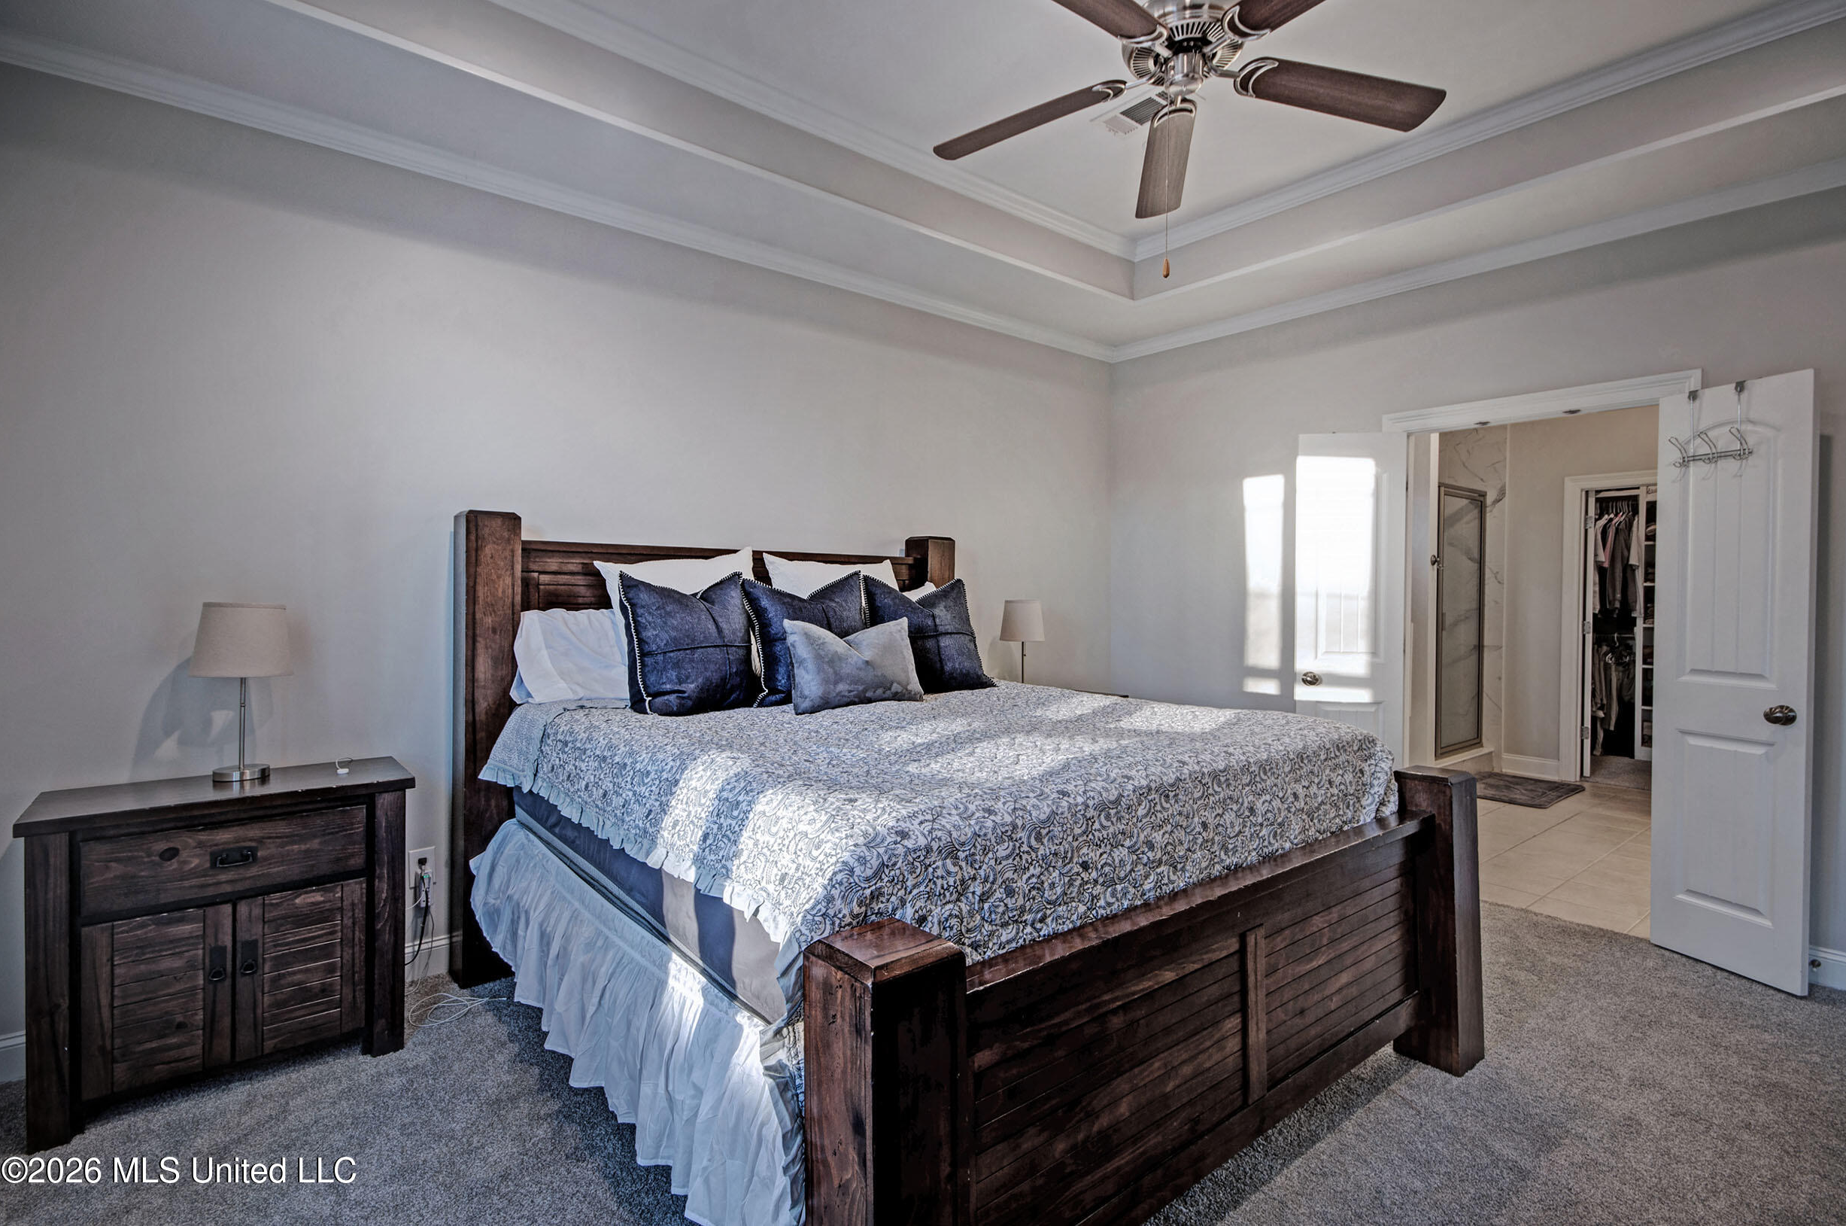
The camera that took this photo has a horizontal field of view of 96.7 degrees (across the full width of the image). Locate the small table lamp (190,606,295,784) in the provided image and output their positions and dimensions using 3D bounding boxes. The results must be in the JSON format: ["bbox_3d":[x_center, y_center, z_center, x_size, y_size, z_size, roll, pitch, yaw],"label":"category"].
[{"bbox_3d":[-1.916,0.218,2.320,0.224,0.494,0.224,-1,2,-39],"label":"small table lamp"}]

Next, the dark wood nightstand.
[{"bbox_3d":[-1.893,0.851,2.265,0.772,0.769,0.413,-1,2,-39],"label":"dark wood nightstand"}]

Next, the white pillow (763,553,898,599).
[{"bbox_3d":[-0.333,0.050,3.410,0.615,0.554,0.171,-1,-18,-39],"label":"white pillow"}]

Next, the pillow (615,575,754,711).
[{"bbox_3d":[-0.768,0.093,2.698,0.161,0.454,0.454,-22,-14,41],"label":"pillow"}]

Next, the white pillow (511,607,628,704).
[{"bbox_3d":[-1.027,0.153,2.931,0.746,0.393,0.171,-1,-31,-39],"label":"white pillow"}]

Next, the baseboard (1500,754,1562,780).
[{"bbox_3d":[4.421,1.117,5.970,0.016,0.136,0.348,-1,2,-39],"label":"baseboard"}]

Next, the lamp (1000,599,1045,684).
[{"bbox_3d":[0.501,0.187,4.177,0.227,0.499,0.227,0,1,0],"label":"lamp"}]

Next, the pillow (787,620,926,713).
[{"bbox_3d":[-0.230,0.177,2.875,0.504,0.333,0.131,-1,-26,-39],"label":"pillow"}]

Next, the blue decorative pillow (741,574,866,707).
[{"bbox_3d":[-0.420,0.093,3.005,0.484,0.464,0.161,-1,-15,-41],"label":"blue decorative pillow"}]

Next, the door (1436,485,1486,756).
[{"bbox_3d":[3.867,0.067,5.870,0.988,1.875,0.040,-1,2,-39],"label":"door"}]

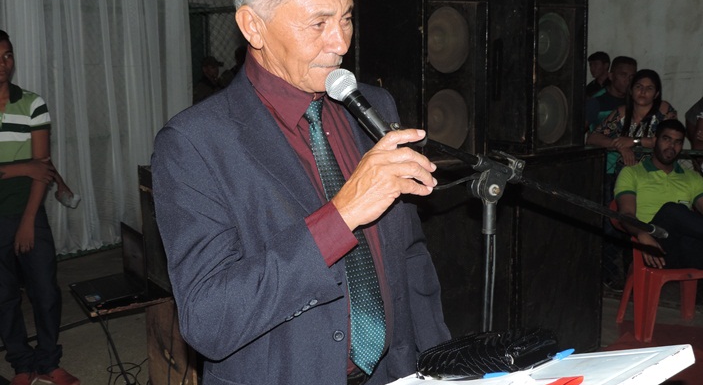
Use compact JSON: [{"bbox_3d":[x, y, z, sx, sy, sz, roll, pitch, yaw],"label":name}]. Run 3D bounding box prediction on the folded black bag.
[{"bbox_3d":[0.214,0.244,1.257,0.125,0.050,0.195,-8,-6,-44],"label":"folded black bag"}]

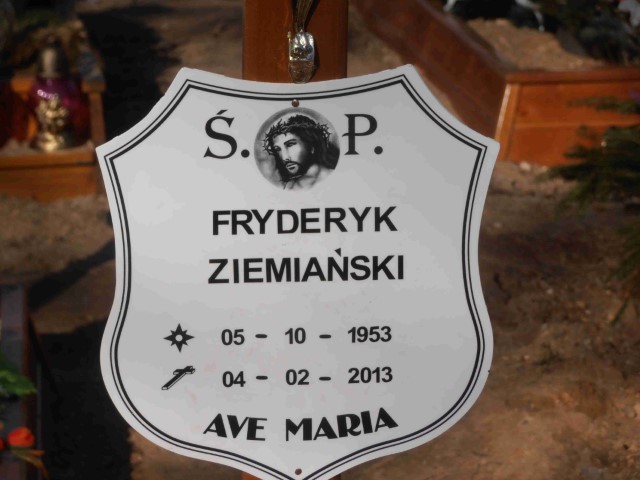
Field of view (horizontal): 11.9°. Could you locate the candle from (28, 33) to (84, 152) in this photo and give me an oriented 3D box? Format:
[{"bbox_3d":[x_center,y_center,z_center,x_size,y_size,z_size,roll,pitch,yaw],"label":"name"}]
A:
[{"bbox_3d":[-0.611,-0.344,7.100,0.125,0.260,0.125,1,14,6],"label":"candle"}]

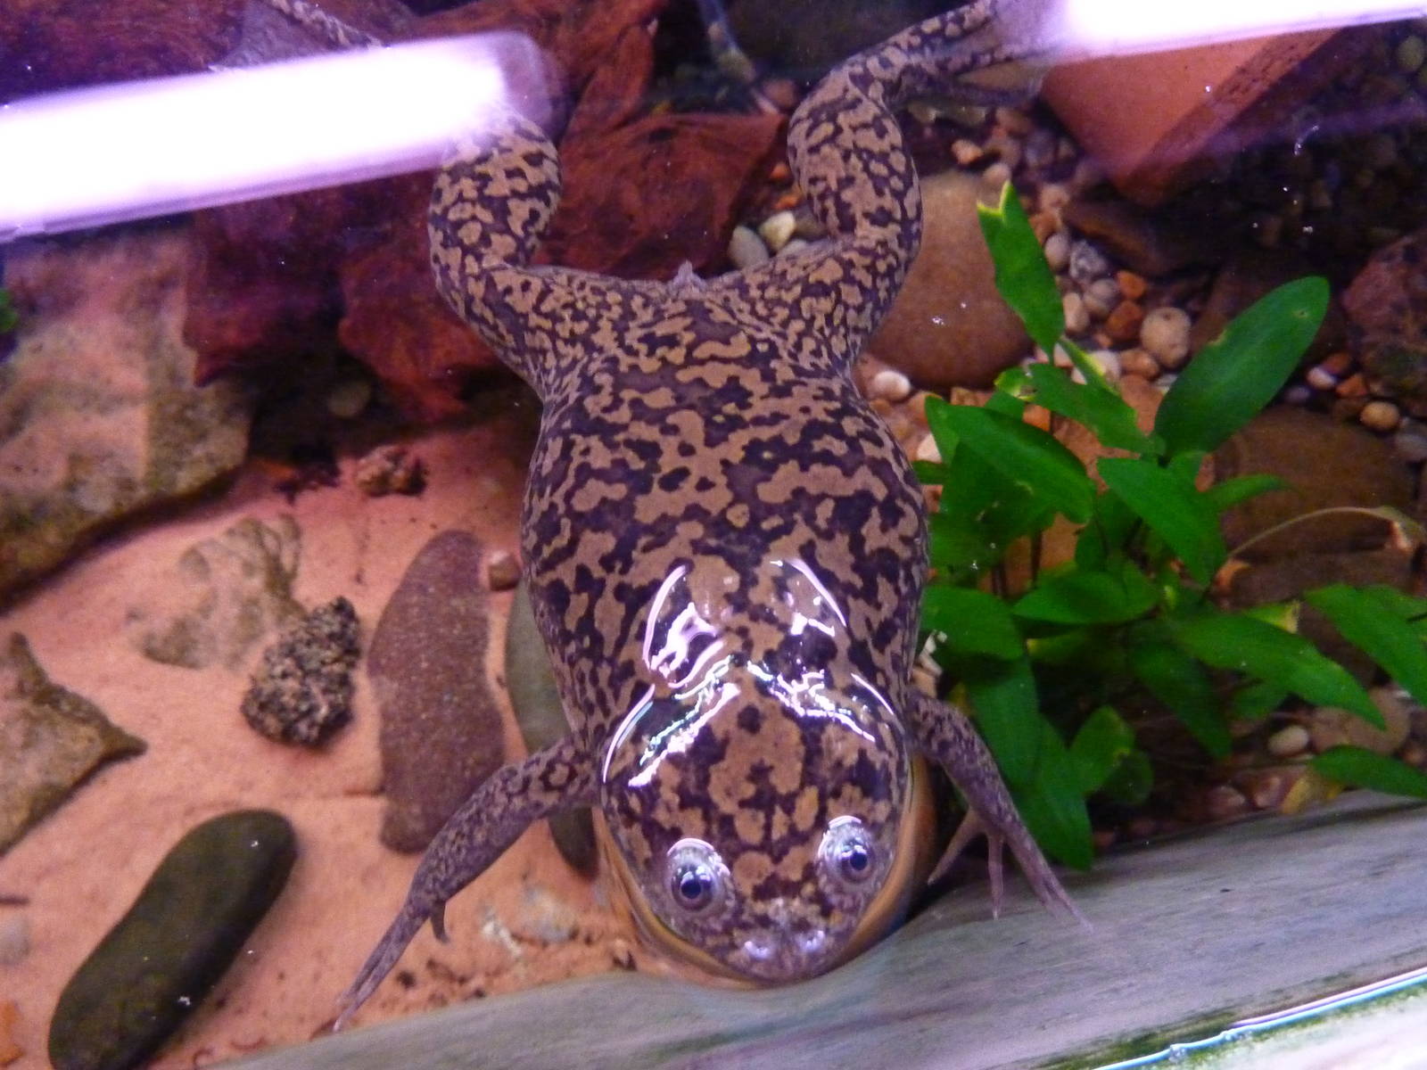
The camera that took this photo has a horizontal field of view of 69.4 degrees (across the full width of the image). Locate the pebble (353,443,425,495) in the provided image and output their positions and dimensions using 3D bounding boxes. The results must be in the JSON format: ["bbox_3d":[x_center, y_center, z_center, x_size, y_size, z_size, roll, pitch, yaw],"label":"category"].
[{"bbox_3d":[-0.107,-0.021,0.341,0.023,0.014,0.018,0,68,-1],"label":"pebble"}]

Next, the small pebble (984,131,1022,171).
[{"bbox_3d":[0.116,-0.153,0.412,0.015,0.012,0.016,0,73,-2],"label":"small pebble"}]

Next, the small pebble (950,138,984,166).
[{"bbox_3d":[0.102,-0.153,0.412,0.013,0.010,0.011,0,73,-2],"label":"small pebble"}]

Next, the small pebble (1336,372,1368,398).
[{"bbox_3d":[0.241,-0.057,0.388,0.011,0.008,0.010,0,73,-2],"label":"small pebble"}]

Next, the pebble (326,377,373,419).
[{"bbox_3d":[-0.132,-0.049,0.372,0.016,0.013,0.016,0,73,-2],"label":"pebble"}]

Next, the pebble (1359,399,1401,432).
[{"bbox_3d":[0.228,-0.041,0.353,0.013,0.009,0.012,0,68,-1],"label":"pebble"}]

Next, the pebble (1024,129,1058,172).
[{"bbox_3d":[0.124,-0.147,0.392,0.013,0.012,0.018,0,68,-1],"label":"pebble"}]

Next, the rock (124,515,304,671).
[{"bbox_3d":[-0.157,0.018,0.326,0.056,0.012,0.053,0,68,-1],"label":"rock"}]

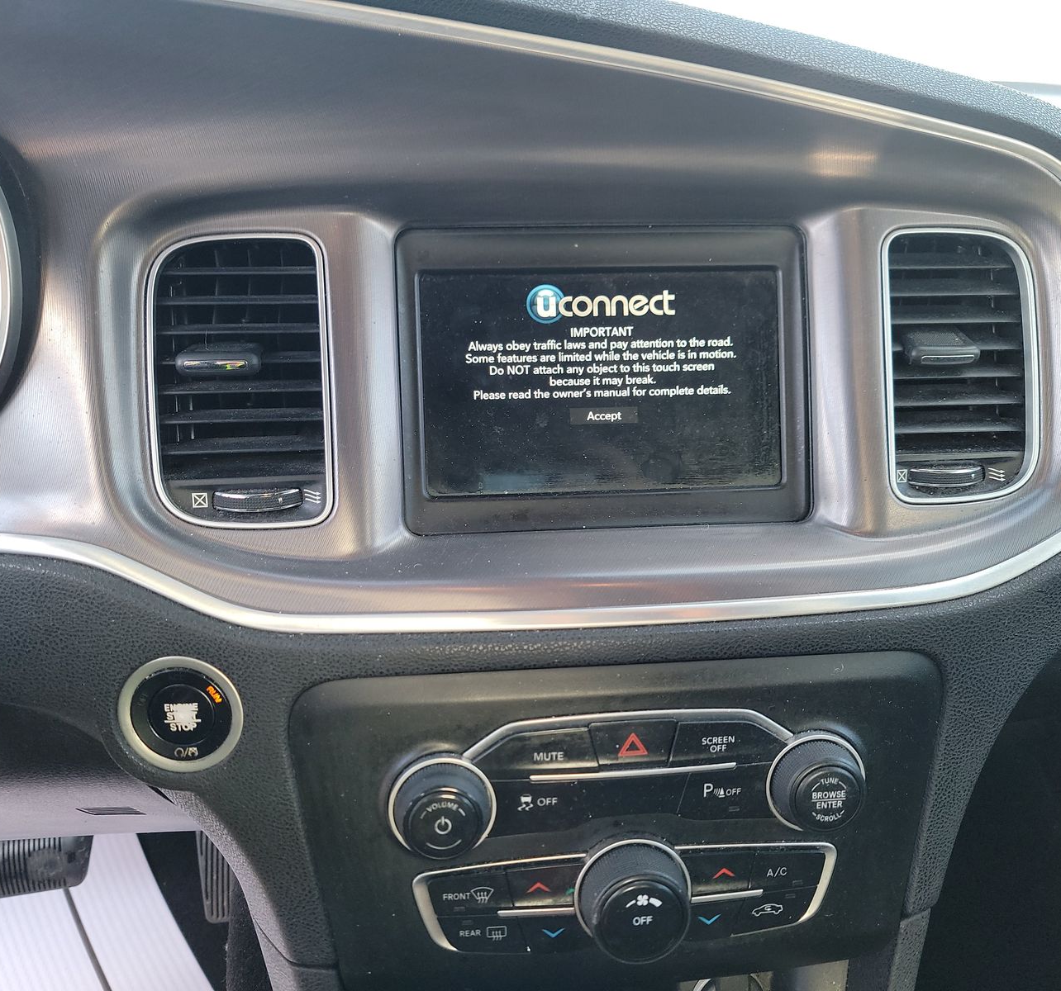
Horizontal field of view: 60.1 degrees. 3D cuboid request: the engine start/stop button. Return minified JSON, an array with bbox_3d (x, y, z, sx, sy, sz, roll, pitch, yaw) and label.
[{"bbox_3d":[-0.142,0.088,0.377,0.051,0.051,0.016,-2,8,-1],"label":"engine start/stop button"}]

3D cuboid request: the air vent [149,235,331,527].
[{"bbox_3d":[-0.121,-0.047,0.393,0.072,0.122,0.030,-2,0,-5],"label":"air vent"}]

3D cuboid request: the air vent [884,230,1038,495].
[{"bbox_3d":[0.189,-0.057,0.419,0.072,0.122,0.030,-2,0,-5],"label":"air vent"}]

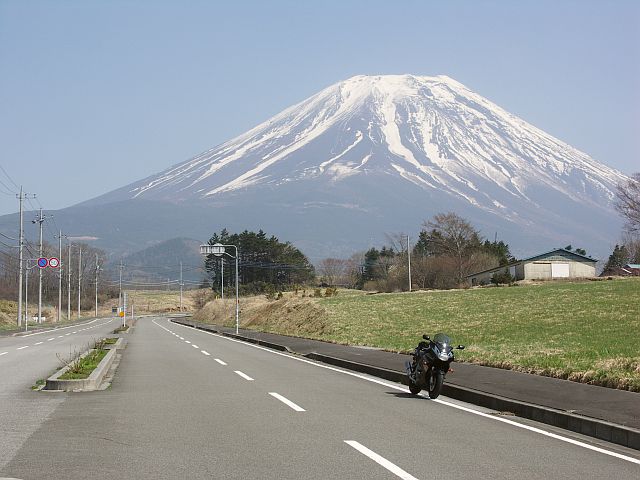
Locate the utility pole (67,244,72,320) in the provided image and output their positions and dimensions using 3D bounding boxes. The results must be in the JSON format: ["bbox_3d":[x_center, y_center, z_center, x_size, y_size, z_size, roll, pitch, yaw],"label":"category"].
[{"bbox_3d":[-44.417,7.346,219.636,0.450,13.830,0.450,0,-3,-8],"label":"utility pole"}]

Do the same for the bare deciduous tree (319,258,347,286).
[{"bbox_3d":[3.029,7.874,300.194,6.600,6.790,6.200,0,-3,-8],"label":"bare deciduous tree"}]

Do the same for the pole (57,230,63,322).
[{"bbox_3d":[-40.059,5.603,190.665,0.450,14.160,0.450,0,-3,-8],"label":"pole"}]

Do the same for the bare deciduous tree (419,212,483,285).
[{"bbox_3d":[21.106,1.365,200.334,10.200,11.660,9.400,0,-3,-8],"label":"bare deciduous tree"}]

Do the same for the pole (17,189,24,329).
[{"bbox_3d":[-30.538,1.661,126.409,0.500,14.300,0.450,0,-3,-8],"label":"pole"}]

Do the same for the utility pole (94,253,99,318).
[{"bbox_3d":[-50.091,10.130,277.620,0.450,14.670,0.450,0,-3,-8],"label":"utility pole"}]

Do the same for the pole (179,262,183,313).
[{"bbox_3d":[-36.938,12.304,327.994,0.450,13.760,0.450,0,-3,-8],"label":"pole"}]

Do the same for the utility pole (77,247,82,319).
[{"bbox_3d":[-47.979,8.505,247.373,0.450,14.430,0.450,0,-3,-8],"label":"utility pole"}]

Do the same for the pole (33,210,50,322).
[{"bbox_3d":[-34.285,3.243,152.491,2.100,14.290,0.600,0,-3,-8],"label":"pole"}]

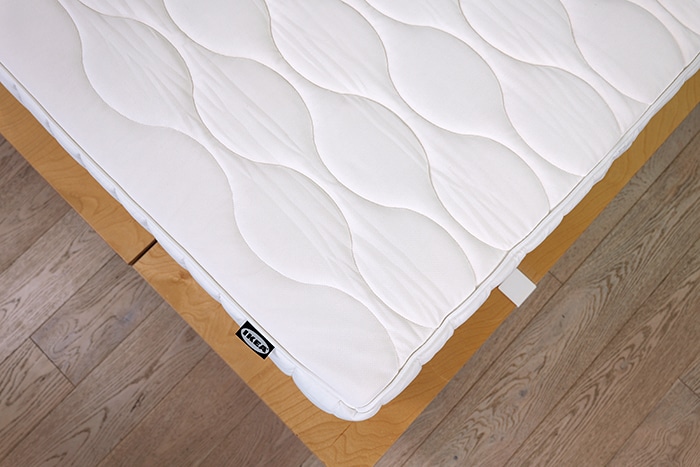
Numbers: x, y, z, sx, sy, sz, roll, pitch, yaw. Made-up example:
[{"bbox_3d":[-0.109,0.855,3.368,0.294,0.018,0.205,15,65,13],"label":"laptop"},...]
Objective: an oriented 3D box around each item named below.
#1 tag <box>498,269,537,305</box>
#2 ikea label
[{"bbox_3d":[0.286,0.092,0.861,0.046,0.002,0.048,44,83,2],"label":"tag"},{"bbox_3d":[-0.155,0.177,0.833,0.064,0.002,0.028,43,95,7],"label":"ikea label"}]

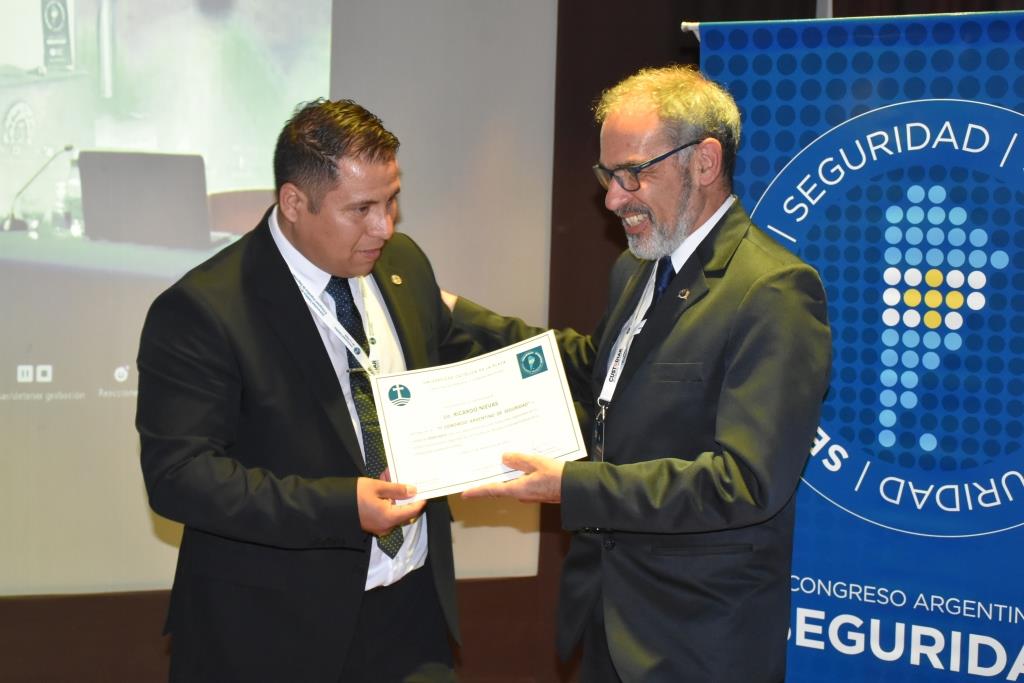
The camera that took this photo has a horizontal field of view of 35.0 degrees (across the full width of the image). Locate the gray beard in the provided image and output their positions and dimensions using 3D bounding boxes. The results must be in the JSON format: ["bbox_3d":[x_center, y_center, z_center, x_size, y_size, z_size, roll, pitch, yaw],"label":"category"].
[{"bbox_3d":[0.210,-0.187,2.420,0.105,0.125,0.140,-20,14,-29],"label":"gray beard"}]

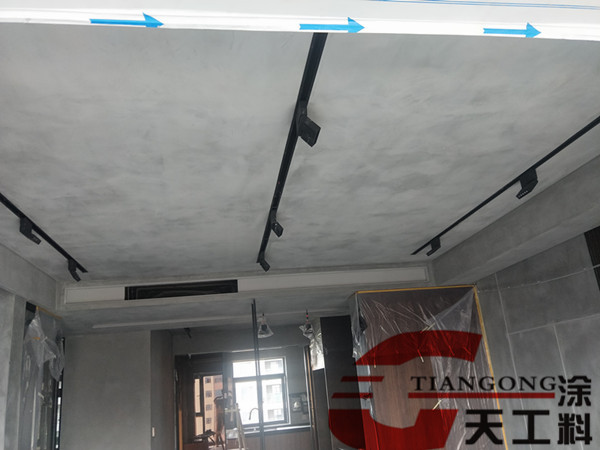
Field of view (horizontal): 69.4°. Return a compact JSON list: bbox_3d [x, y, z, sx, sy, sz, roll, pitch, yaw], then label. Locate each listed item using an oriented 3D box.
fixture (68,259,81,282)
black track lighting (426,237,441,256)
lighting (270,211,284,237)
[{"bbox_3d":[-1.576,0.316,3.032,0.075,0.125,0.128,-2,-20,-10],"label":"fixture"},{"bbox_3d":[1.041,0.168,3.372,0.075,0.125,0.128,-2,-20,-10],"label":"black track lighting"},{"bbox_3d":[-0.140,-0.001,2.570,0.075,0.125,0.128,-2,-20,-10],"label":"lighting"}]

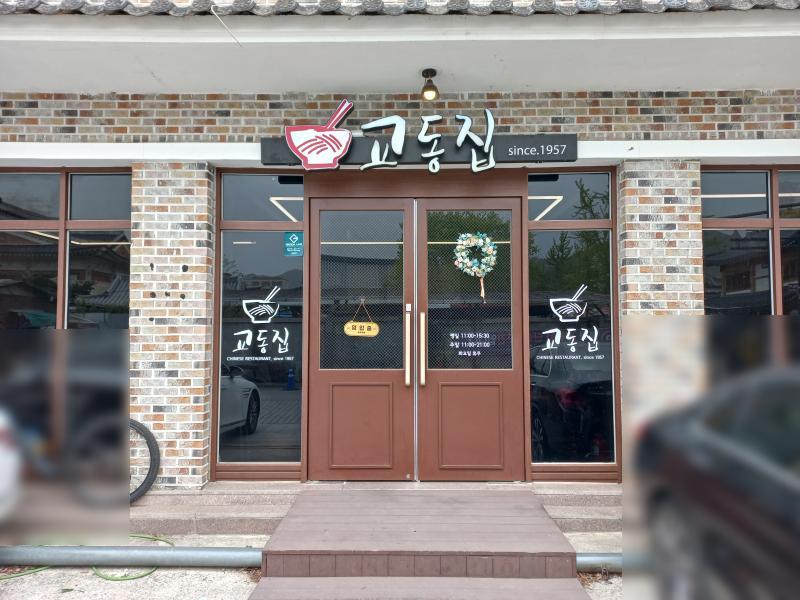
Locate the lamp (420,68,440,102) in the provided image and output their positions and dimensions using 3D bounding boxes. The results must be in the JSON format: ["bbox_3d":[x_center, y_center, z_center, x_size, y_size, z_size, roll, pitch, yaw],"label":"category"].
[{"bbox_3d":[0.219,-1.552,4.214,0.125,0.197,0.125,0,-3,1],"label":"lamp"}]

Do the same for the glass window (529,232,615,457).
[{"bbox_3d":[1.369,0.365,4.609,0.670,1.861,0.060,0,-3,1],"label":"glass window"}]

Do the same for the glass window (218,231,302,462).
[{"bbox_3d":[-1.122,0.368,4.662,0.673,1.865,0.060,0,-3,1],"label":"glass window"}]

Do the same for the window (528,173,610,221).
[{"bbox_3d":[1.371,-0.837,4.673,0.659,0.386,0.060,0,-3,1],"label":"window"}]

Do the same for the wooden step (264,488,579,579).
[{"bbox_3d":[0.119,1.466,3.709,1.698,0.139,1.160,0,-3,1],"label":"wooden step"}]

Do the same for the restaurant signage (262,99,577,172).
[{"bbox_3d":[0.139,-1.213,4.340,2.325,0.550,0.180,0,-3,1],"label":"restaurant signage"}]

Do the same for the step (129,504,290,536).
[{"bbox_3d":[-1.304,1.549,4.086,1.048,0.107,0.316,0,-3,1],"label":"step"}]

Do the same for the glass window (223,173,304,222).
[{"bbox_3d":[-1.117,-0.833,4.726,0.674,0.385,0.060,0,-3,1],"label":"glass window"}]

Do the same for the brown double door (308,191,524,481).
[{"bbox_3d":[0.130,0.281,4.600,1.738,2.302,0.100,0,-3,1],"label":"brown double door"}]

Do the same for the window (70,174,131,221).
[{"bbox_3d":[-2.442,-0.846,4.755,0.554,0.387,0.060,0,-3,1],"label":"window"}]

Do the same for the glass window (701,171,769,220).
[{"bbox_3d":[2.672,-0.843,4.646,0.590,0.385,0.060,0,-3,1],"label":"glass window"}]

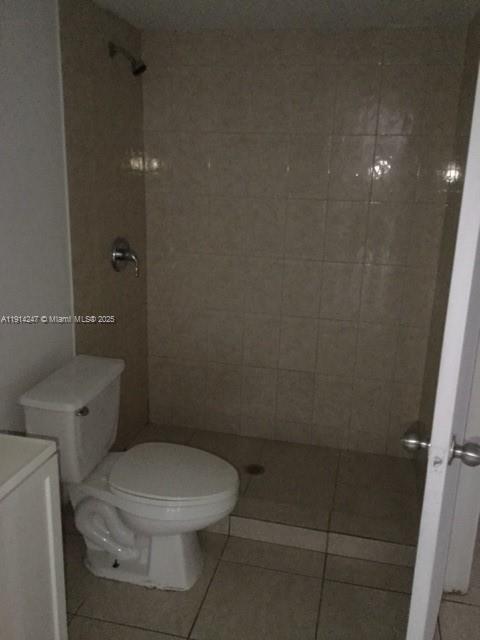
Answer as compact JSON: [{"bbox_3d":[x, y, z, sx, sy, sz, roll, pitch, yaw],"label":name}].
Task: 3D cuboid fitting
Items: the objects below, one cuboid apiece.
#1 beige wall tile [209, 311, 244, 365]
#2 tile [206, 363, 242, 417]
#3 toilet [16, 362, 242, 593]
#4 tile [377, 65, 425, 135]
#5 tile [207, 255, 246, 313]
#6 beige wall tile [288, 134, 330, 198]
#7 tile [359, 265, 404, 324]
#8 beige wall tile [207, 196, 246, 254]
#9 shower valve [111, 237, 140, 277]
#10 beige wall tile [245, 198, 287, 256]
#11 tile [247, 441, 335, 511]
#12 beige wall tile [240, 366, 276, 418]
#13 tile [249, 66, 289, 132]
[{"bbox_3d":[-0.082,0.096,3.122,0.202,0.303,0.010,5,16,12],"label":"beige wall tile"},{"bbox_3d":[-0.090,0.386,3.206,0.202,0.303,0.010,5,16,12],"label":"tile"},{"bbox_3d":[-0.384,0.622,2.271,0.758,0.775,0.450,5,16,12],"label":"toilet"},{"bbox_3d":[0.735,-0.997,2.615,0.200,0.302,0.010,5,17,12],"label":"tile"},{"bbox_3d":[-0.073,-0.200,3.051,0.199,0.301,0.010,5,16,12],"label":"tile"},{"bbox_3d":[0.340,-0.749,2.802,0.202,0.305,0.010,5,17,12],"label":"beige wall tile"},{"bbox_3d":[0.714,-0.128,2.881,0.199,0.301,0.010,5,16,12],"label":"tile"},{"bbox_3d":[-0.069,-0.487,2.956,0.200,0.302,0.010,5,17,12],"label":"beige wall tile"},{"bbox_3d":[-0.527,-0.304,2.765,0.100,0.190,0.175,5,16,12],"label":"shower valve"},{"bbox_3d":[0.133,-0.474,2.926,0.199,0.301,0.010,5,16,12],"label":"beige wall tile"},{"bbox_3d":[0.282,0.770,2.965,0.427,0.010,0.490,5,16,12],"label":"tile"},{"bbox_3d":[0.104,0.404,3.180,0.200,0.302,0.010,5,17,12],"label":"beige wall tile"},{"bbox_3d":[0.152,-1.060,2.756,0.202,0.305,0.010,5,17,12],"label":"tile"}]

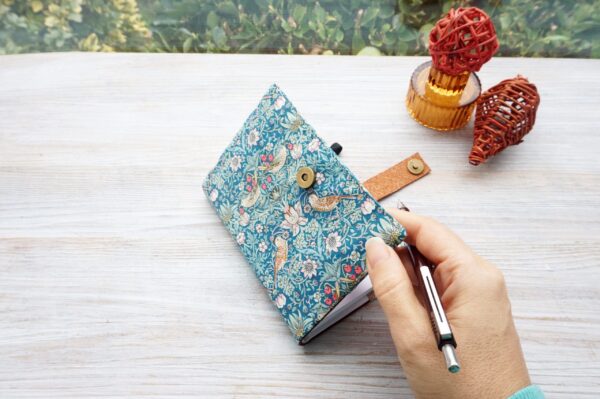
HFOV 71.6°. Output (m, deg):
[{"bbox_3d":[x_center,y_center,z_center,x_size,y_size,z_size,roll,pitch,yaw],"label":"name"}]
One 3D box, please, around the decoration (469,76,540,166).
[{"bbox_3d":[0.187,-0.070,0.392,0.053,0.053,0.097,31,70,18],"label":"decoration"}]

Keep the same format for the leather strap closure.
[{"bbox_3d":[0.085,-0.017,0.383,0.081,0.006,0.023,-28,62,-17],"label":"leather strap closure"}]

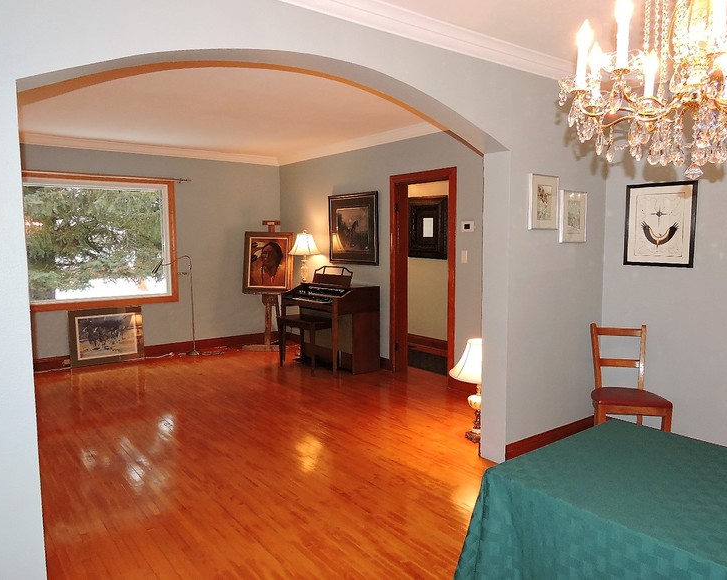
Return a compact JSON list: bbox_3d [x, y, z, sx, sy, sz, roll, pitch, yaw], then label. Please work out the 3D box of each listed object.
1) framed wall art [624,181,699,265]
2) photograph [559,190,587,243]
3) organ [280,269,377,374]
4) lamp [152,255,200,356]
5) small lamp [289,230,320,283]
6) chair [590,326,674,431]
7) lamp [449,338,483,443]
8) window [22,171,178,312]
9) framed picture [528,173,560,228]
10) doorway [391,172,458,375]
[{"bbox_3d":[1.974,-0.433,3.582,0.025,0.550,0.444,-5,7,-38],"label":"framed wall art"},{"bbox_3d":[1.429,-0.492,3.644,0.263,0.343,0.020,-4,7,-33],"label":"photograph"},{"bbox_3d":[-0.414,0.309,6.210,0.601,1.140,1.135,-5,7,-38],"label":"organ"},{"bbox_3d":[-2.284,0.220,6.590,0.180,1.266,0.608,4,7,41],"label":"lamp"},{"bbox_3d":[-0.719,-0.414,6.530,0.392,0.643,0.392,0,5,0],"label":"small lamp"},{"bbox_3d":[1.697,0.683,3.510,0.440,0.885,0.430,1,6,12],"label":"chair"},{"bbox_3d":[0.884,0.708,3.921,0.498,0.765,0.498,-4,7,-33],"label":"lamp"},{"bbox_3d":[-3.171,-0.545,6.137,2.000,1.502,0.120,-4,7,-33],"label":"window"},{"bbox_3d":[1.164,-0.559,3.461,0.263,0.348,0.020,-4,7,-33],"label":"framed picture"},{"bbox_3d":[0.624,-0.116,5.445,0.160,2.120,0.939,-5,7,-38],"label":"doorway"}]

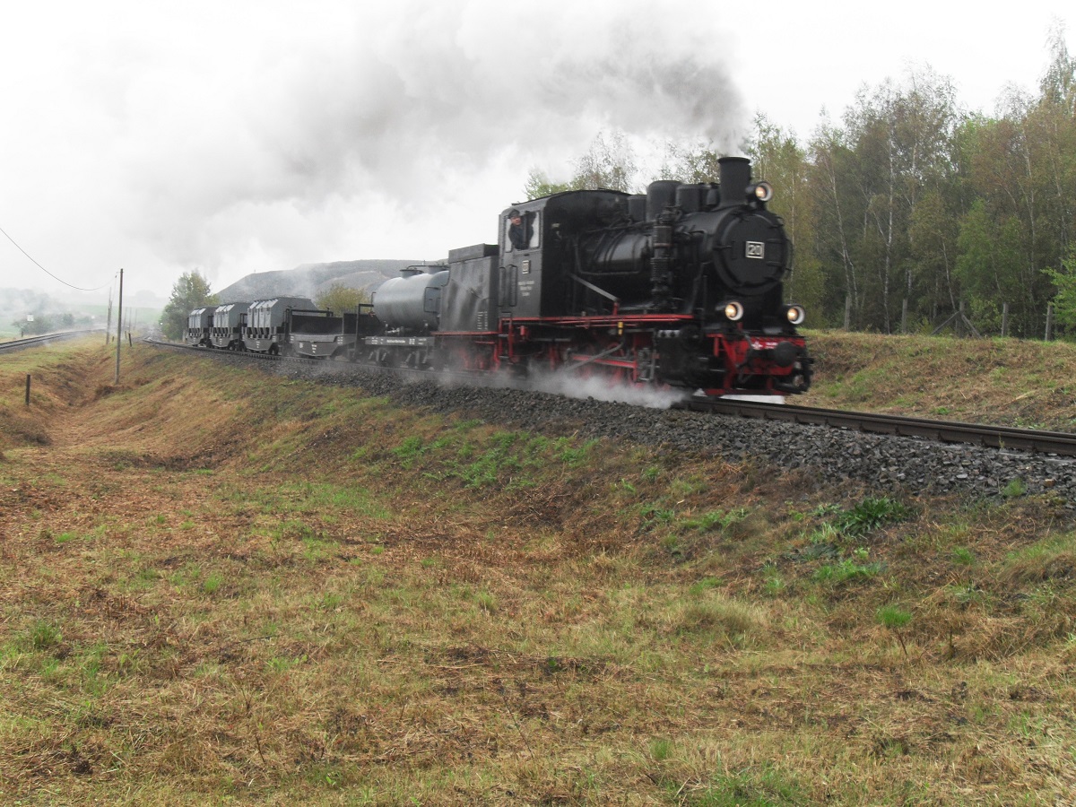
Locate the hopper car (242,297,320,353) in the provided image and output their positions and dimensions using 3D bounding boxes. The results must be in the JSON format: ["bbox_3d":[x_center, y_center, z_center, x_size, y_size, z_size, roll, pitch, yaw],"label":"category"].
[{"bbox_3d":[-9.802,-2.971,48.452,1.780,2.280,9.900,2,2,-22],"label":"hopper car"}]

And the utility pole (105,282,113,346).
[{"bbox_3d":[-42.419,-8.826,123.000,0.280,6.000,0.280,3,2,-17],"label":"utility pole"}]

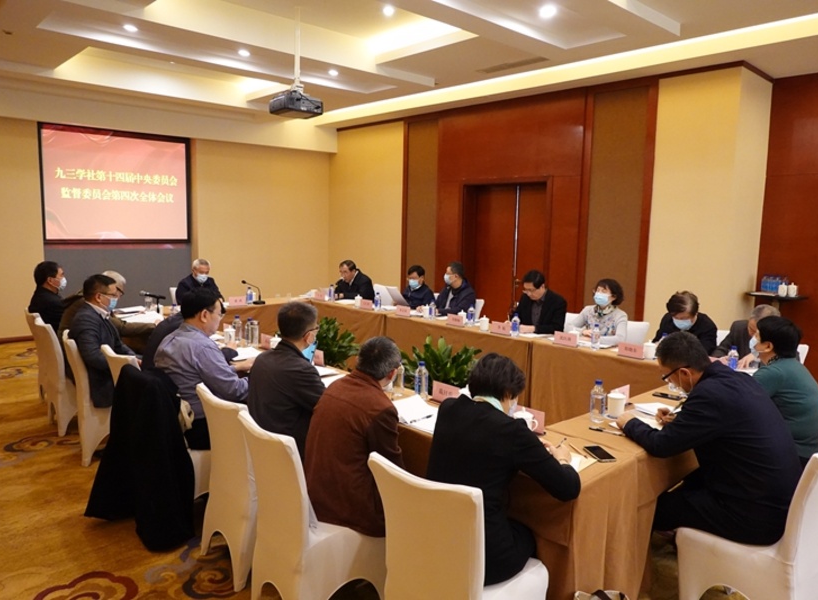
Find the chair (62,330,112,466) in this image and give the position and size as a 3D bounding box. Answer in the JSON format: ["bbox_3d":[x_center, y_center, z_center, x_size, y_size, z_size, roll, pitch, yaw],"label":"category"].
[{"bbox_3d":[-2.179,0.665,4.620,0.550,0.900,0.450,-6,10,-43],"label":"chair"}]

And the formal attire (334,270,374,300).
[{"bbox_3d":[-0.685,-0.073,7.870,0.550,0.620,0.520,-5,9,-44],"label":"formal attire"}]

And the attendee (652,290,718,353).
[{"bbox_3d":[2.004,0.540,4.677,0.500,1.200,0.620,8,10,44],"label":"attendee"}]

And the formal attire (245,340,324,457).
[{"bbox_3d":[-0.598,0.470,3.141,0.480,0.660,0.520,-5,9,-43],"label":"formal attire"}]

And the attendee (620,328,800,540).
[{"bbox_3d":[1.324,0.748,2.655,0.600,1.200,0.820,-5,9,-43],"label":"attendee"}]

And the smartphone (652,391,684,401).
[{"bbox_3d":[1.446,0.539,3.486,0.148,0.010,0.075,6,9,38],"label":"smartphone"}]

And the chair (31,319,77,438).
[{"bbox_3d":[-2.582,0.575,4.994,0.570,0.880,0.460,-5,9,-42],"label":"chair"}]

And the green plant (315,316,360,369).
[{"bbox_3d":[-0.644,0.573,5.512,0.680,0.840,0.720,-5,9,-42],"label":"green plant"}]

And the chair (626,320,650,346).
[{"bbox_3d":[1.706,0.630,5.375,0.560,0.900,0.450,-6,10,-43],"label":"chair"}]

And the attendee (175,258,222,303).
[{"bbox_3d":[-2.308,0.141,6.970,0.550,1.240,0.680,-5,9,-43],"label":"attendee"}]

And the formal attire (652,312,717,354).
[{"bbox_3d":[2.037,0.348,4.691,0.500,0.600,0.520,-5,9,-43],"label":"formal attire"}]

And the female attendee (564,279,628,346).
[{"bbox_3d":[1.580,0.451,5.299,0.650,1.270,0.550,-6,10,-43],"label":"female attendee"}]

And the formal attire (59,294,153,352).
[{"bbox_3d":[-2.541,0.232,5.231,0.610,0.600,0.500,-6,10,-43],"label":"formal attire"}]

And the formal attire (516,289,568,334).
[{"bbox_3d":[1.169,0.187,5.608,0.480,0.600,0.500,-5,9,-39],"label":"formal attire"}]

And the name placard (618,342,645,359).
[{"bbox_3d":[1.617,0.364,4.501,0.200,0.095,0.060,7,9,41],"label":"name placard"}]

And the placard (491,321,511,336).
[{"bbox_3d":[0.801,0.246,5.437,0.055,0.100,0.210,-6,10,-43],"label":"placard"}]

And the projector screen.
[{"bbox_3d":[-4.149,-1.618,9.040,2.070,1.600,0.050,-5,9,-42],"label":"projector screen"}]

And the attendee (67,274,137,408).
[{"bbox_3d":[-2.097,0.457,4.686,0.660,1.300,0.540,-6,10,-43],"label":"attendee"}]

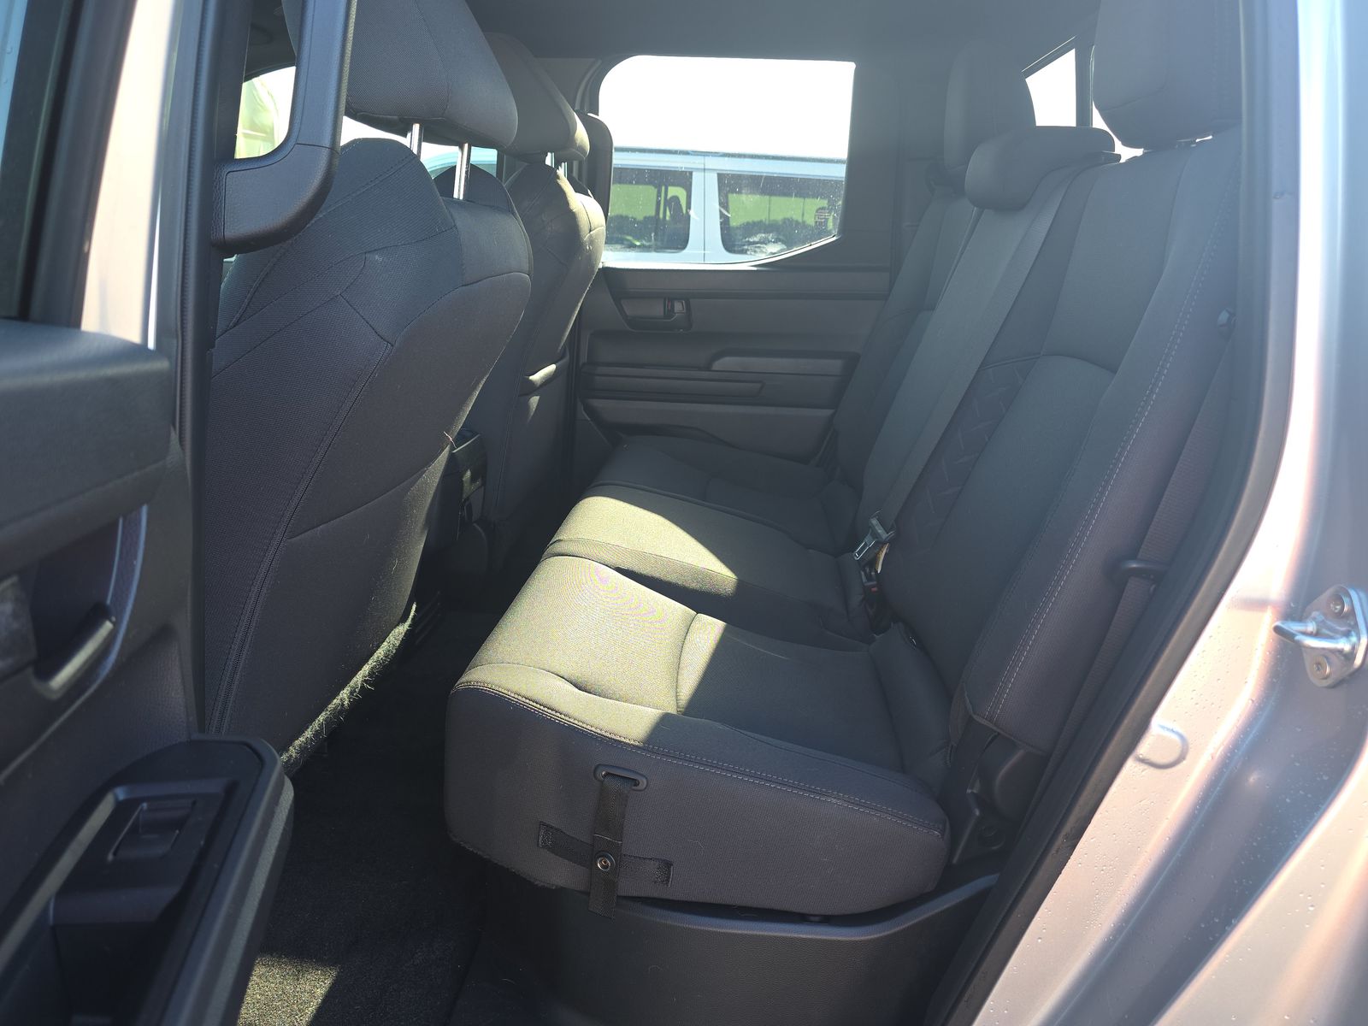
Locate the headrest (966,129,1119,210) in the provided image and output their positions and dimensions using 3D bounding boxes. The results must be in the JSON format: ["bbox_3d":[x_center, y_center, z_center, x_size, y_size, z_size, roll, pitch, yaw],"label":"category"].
[{"bbox_3d":[0.529,-0.511,1.371,0.163,0.118,0.266,2,16,4],"label":"headrest"}]

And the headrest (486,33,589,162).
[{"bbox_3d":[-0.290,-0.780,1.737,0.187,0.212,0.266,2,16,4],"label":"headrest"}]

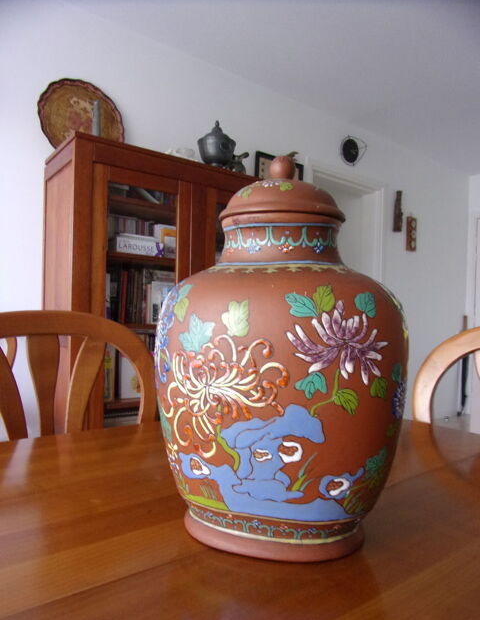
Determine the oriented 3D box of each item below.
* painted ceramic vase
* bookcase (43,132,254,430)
[{"bbox_3d":[0.049,0.031,0.569,0.311,0.456,0.311,1,0,0],"label":"painted ceramic vase"},{"bbox_3d":[-0.332,0.159,2.241,1.132,1.693,0.474,1,0,-37],"label":"bookcase"}]

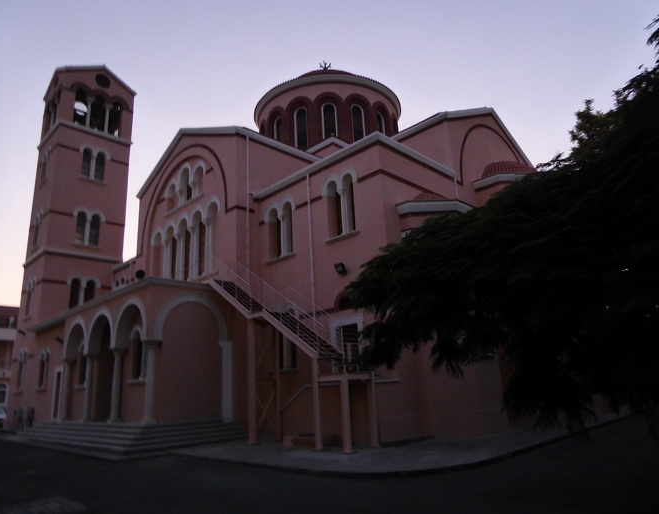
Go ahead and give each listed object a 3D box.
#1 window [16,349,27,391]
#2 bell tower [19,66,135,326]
[{"bbox_3d":[-20.514,7.603,31.933,0.344,2.890,1.968,11,-20,-42],"label":"window"},{"bbox_3d":[-18.960,-3.053,36.088,5.105,23.124,5.412,11,-20,-42],"label":"bell tower"}]

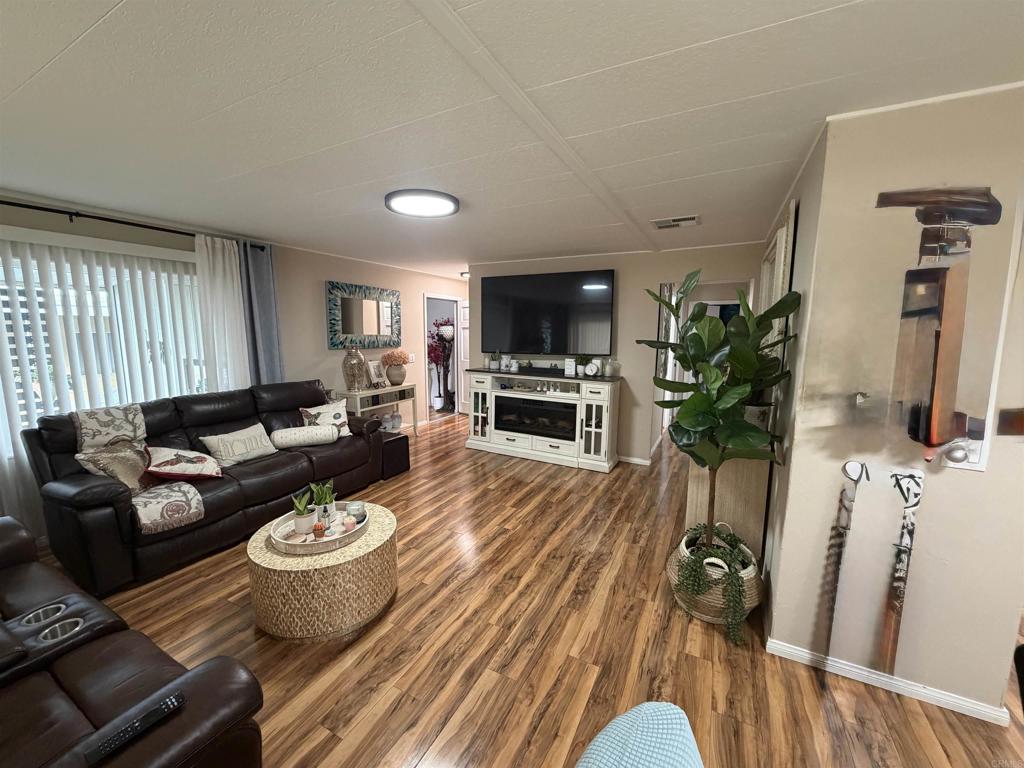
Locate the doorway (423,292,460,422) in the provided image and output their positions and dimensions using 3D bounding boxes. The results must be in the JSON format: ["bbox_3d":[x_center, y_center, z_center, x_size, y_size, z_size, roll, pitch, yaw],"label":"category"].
[{"bbox_3d":[-1.164,-0.405,6.826,0.111,2.020,0.925,5,8,28],"label":"doorway"}]

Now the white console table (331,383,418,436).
[{"bbox_3d":[-1.730,0.416,5.450,0.333,0.722,1.066,5,8,28],"label":"white console table"}]

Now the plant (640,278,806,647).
[{"bbox_3d":[1.031,0.317,2.224,0.730,1.820,0.690,5,9,27],"label":"plant"}]

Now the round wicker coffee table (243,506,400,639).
[{"bbox_3d":[-1.045,1.008,2.350,0.759,0.373,0.759,1,8,0],"label":"round wicker coffee table"}]

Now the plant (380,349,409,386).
[{"bbox_3d":[-1.500,-0.192,5.427,0.330,0.460,0.360,1,8,0],"label":"plant"}]

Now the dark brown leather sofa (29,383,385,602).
[{"bbox_3d":[-2.182,0.563,3.332,0.970,0.960,2.075,5,9,27],"label":"dark brown leather sofa"}]

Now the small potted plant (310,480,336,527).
[{"bbox_3d":[-1.045,0.644,2.312,0.136,0.247,0.130,5,8,28],"label":"small potted plant"}]

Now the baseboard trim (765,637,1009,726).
[{"bbox_3d":[1.549,1.257,1.766,0.786,0.064,0.019,5,8,28],"label":"baseboard trim"}]

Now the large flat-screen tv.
[{"bbox_3d":[0.367,-0.831,4.958,1.692,0.944,0.060,5,9,27],"label":"large flat-screen tv"}]

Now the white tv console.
[{"bbox_3d":[0.332,0.368,4.901,1.815,0.967,0.460,5,9,27],"label":"white tv console"}]

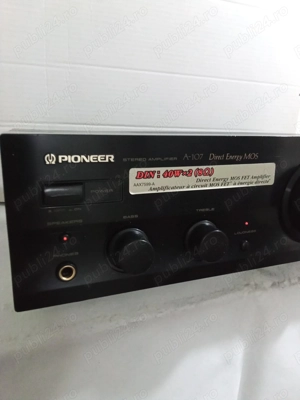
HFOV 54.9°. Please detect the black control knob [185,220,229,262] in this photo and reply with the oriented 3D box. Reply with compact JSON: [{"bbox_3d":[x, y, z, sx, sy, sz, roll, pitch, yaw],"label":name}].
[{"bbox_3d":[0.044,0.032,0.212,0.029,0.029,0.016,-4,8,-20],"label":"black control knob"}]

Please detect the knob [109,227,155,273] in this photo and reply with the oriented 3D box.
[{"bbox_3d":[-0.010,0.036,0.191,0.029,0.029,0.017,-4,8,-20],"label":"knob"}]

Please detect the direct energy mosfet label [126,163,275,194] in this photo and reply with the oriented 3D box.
[{"bbox_3d":[0.044,-0.016,0.213,0.123,0.018,0.001,-4,8,-20],"label":"direct energy mosfet label"}]

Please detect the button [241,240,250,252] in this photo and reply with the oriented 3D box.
[{"bbox_3d":[0.076,0.037,0.230,0.007,0.008,0.005,-4,8,-20],"label":"button"}]

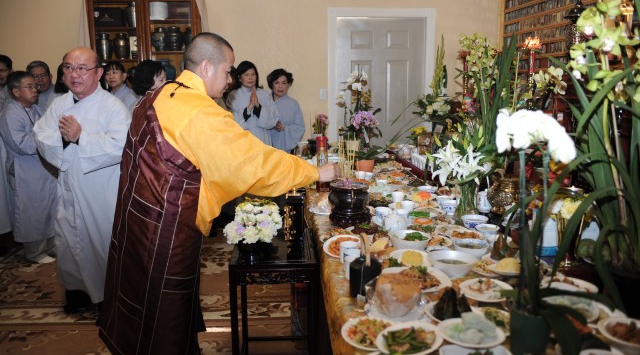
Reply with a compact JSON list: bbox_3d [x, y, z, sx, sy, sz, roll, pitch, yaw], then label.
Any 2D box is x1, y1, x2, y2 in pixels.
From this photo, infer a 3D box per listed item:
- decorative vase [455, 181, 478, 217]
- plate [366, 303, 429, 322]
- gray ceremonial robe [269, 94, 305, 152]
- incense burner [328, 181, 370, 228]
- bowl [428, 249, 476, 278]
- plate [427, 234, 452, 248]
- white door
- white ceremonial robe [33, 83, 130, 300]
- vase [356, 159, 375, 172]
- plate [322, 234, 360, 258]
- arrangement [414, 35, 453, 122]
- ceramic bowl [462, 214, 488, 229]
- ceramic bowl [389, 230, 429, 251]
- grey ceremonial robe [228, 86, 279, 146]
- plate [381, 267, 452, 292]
[{"bbox_3d":[0.704,0.098,2.367,0.120,0.220,0.120,-1,11,-3],"label":"decorative vase"},{"bbox_3d":[0.216,0.388,1.422,0.172,0.022,0.172,0,11,0],"label":"plate"},{"bbox_3d":[-0.334,-0.112,4.259,0.450,1.160,0.340,-1,11,0],"label":"gray ceremonial robe"},{"bbox_3d":[0.144,0.123,2.370,0.204,0.178,0.204,-1,11,-3],"label":"incense burner"},{"bbox_3d":[0.463,0.305,1.735,0.168,0.062,0.168,0,11,0],"label":"bowl"},{"bbox_3d":[0.469,0.254,1.993,0.140,0.030,0.140,-1,11,0],"label":"plate"},{"bbox_3d":[0.640,-0.663,5.212,1.080,2.133,0.090,-1,11,-3],"label":"white door"},{"bbox_3d":[-1.387,0.129,2.971,0.550,1.303,0.420,-2,11,-7],"label":"white ceremonial robe"},{"bbox_3d":[0.340,-0.084,3.633,0.128,0.100,0.128,-2,11,-5],"label":"vase"},{"bbox_3d":[0.092,0.272,1.983,0.163,0.030,0.163,-1,11,-3],"label":"plate"},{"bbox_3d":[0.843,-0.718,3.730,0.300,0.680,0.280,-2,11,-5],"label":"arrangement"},{"bbox_3d":[0.696,0.198,2.233,0.122,0.054,0.122,-1,11,0],"label":"ceramic bowl"},{"bbox_3d":[0.354,0.249,1.964,0.162,0.060,0.162,-1,11,0],"label":"ceramic bowl"},{"bbox_3d":[-0.582,-0.167,4.426,0.480,1.282,0.360,-2,11,-9],"label":"grey ceremonial robe"},{"bbox_3d":[0.304,0.330,1.588,0.230,0.035,0.230,-1,11,0],"label":"plate"}]

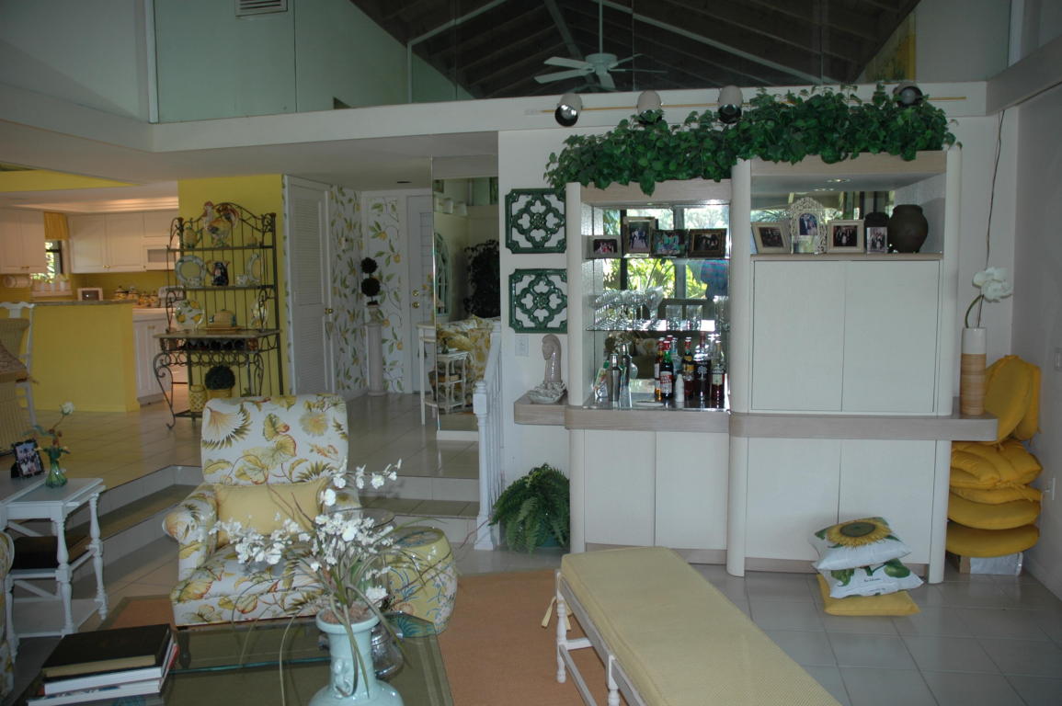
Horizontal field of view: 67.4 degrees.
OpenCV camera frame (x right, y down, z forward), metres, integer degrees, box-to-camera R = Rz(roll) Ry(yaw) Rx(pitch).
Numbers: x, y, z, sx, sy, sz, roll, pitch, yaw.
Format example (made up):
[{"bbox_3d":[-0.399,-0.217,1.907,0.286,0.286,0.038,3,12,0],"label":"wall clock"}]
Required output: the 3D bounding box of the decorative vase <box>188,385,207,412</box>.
[{"bbox_3d":[-2.822,0.390,6.748,0.143,0.210,0.143,0,7,11],"label":"decorative vase"}]

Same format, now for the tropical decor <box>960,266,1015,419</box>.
[{"bbox_3d":[2.256,-0.057,3.937,0.255,0.733,0.165,2,7,24],"label":"tropical decor"}]

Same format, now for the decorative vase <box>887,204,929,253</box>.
[{"bbox_3d":[1.887,-0.619,3.978,0.196,0.248,0.196,0,7,11],"label":"decorative vase"}]

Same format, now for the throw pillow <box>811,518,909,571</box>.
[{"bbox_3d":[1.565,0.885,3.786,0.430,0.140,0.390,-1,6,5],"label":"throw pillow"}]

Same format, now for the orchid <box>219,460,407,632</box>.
[{"bbox_3d":[-0.517,0.457,1.887,0.420,0.390,0.340,0,7,11],"label":"orchid"}]

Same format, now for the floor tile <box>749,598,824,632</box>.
[{"bbox_3d":[1.154,1.201,3.617,0.320,0.010,0.320,0,6,11],"label":"floor tile"}]

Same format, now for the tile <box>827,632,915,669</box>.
[{"bbox_3d":[1.410,1.238,3.294,0.316,0.010,0.316,0,7,11],"label":"tile"}]

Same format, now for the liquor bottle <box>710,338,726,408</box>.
[{"bbox_3d":[0.991,0.112,4.211,0.074,0.354,0.074,0,7,11],"label":"liquor bottle"}]

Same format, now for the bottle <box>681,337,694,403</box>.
[{"bbox_3d":[0.868,0.092,4.381,0.073,0.361,0.073,0,7,11],"label":"bottle"}]

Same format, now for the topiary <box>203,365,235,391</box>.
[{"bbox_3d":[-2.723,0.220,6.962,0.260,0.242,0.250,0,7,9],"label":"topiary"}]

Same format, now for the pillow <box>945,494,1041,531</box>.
[{"bbox_3d":[2.306,0.791,4.109,0.470,0.140,0.470,0,7,11],"label":"pillow"}]

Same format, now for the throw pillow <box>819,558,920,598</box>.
[{"bbox_3d":[1.539,1.022,3.672,0.420,0.120,0.410,-9,6,4],"label":"throw pillow"}]

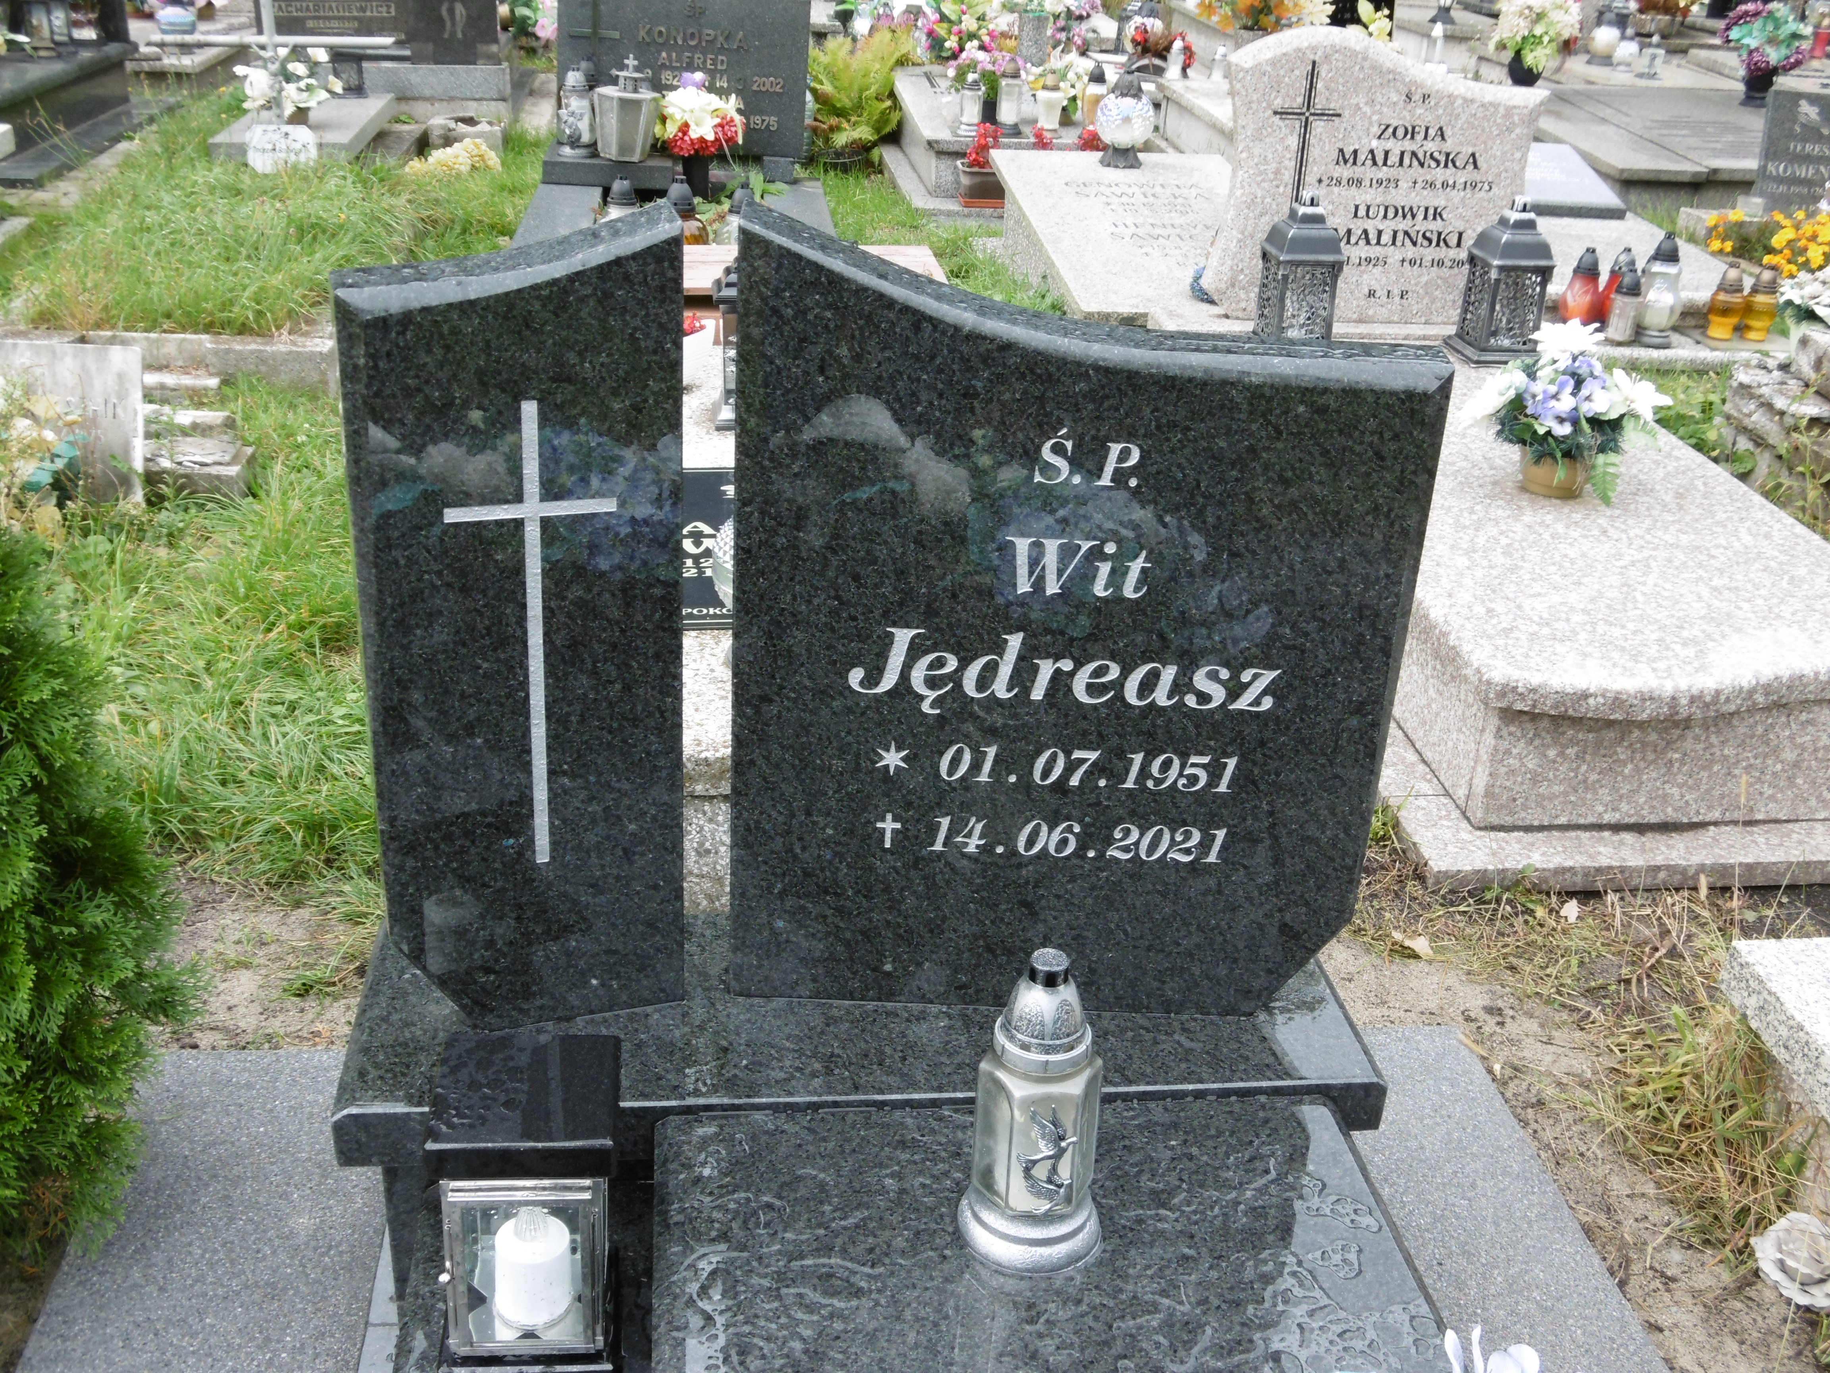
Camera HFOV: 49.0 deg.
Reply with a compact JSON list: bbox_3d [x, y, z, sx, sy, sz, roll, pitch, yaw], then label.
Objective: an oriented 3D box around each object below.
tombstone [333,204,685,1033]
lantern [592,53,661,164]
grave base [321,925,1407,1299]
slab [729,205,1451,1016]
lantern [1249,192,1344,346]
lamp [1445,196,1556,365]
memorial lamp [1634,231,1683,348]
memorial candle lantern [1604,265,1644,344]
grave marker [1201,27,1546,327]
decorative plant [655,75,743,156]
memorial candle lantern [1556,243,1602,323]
[{"bbox_3d":[-0.348,-0.037,1.780,0.277,0.768,0.073,-6,28,-19],"label":"tombstone"},{"bbox_3d":[-0.798,-1.596,5.500,0.185,0.265,0.180,0,27,-7],"label":"lantern"},{"bbox_3d":[-0.061,0.418,2.091,1.000,0.230,0.335,0,25,-7],"label":"grave base"},{"bbox_3d":[0.146,-0.048,1.915,0.625,0.783,0.090,3,25,-1],"label":"slab"},{"bbox_3d":[0.824,-0.878,4.253,0.180,0.345,0.180,0,25,-7],"label":"lantern"},{"bbox_3d":[1.277,-0.877,4.300,0.180,0.345,0.180,0,25,-7],"label":"lamp"},{"bbox_3d":[1.891,-1.006,5.053,0.115,0.276,0.115,0,27,-7],"label":"memorial lamp"},{"bbox_3d":[1.882,-1.012,5.305,0.085,0.190,0.085,0,25,-7],"label":"memorial candle lantern"},{"bbox_3d":[0.970,-1.079,4.276,0.695,0.597,0.090,0,27,-7],"label":"grave marker"},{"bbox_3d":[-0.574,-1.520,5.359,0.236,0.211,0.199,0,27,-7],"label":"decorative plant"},{"bbox_3d":[1.746,-1.048,5.224,0.108,0.194,0.108,0,27,-7],"label":"memorial candle lantern"}]

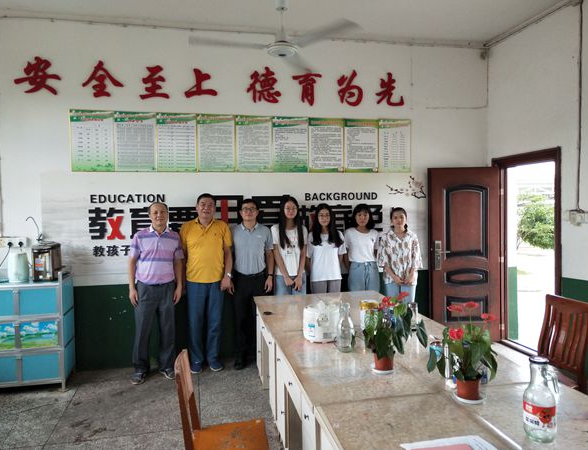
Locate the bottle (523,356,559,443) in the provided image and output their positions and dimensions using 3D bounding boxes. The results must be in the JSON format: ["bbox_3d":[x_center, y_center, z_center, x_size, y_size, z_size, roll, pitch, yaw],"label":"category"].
[{"bbox_3d":[0.817,0.573,1.435,0.102,0.258,0.098,0,2,30],"label":"bottle"}]

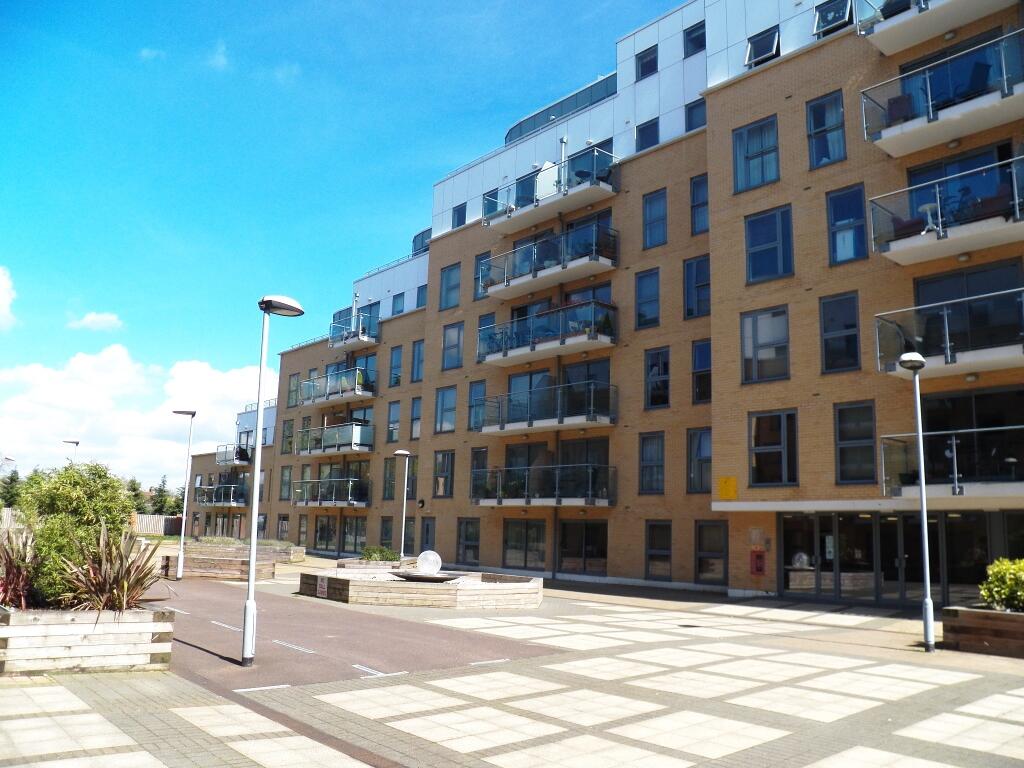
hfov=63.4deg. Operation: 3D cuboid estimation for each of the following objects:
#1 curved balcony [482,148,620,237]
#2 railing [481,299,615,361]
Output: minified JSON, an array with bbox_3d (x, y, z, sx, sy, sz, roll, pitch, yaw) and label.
[{"bbox_3d":[1.340,-7.404,32.599,1.350,1.420,6.380,11,-14,-41],"label":"curved balcony"},{"bbox_3d":[1.172,-1.732,31.383,1.250,1.450,6.310,10,-13,-41],"label":"railing"}]

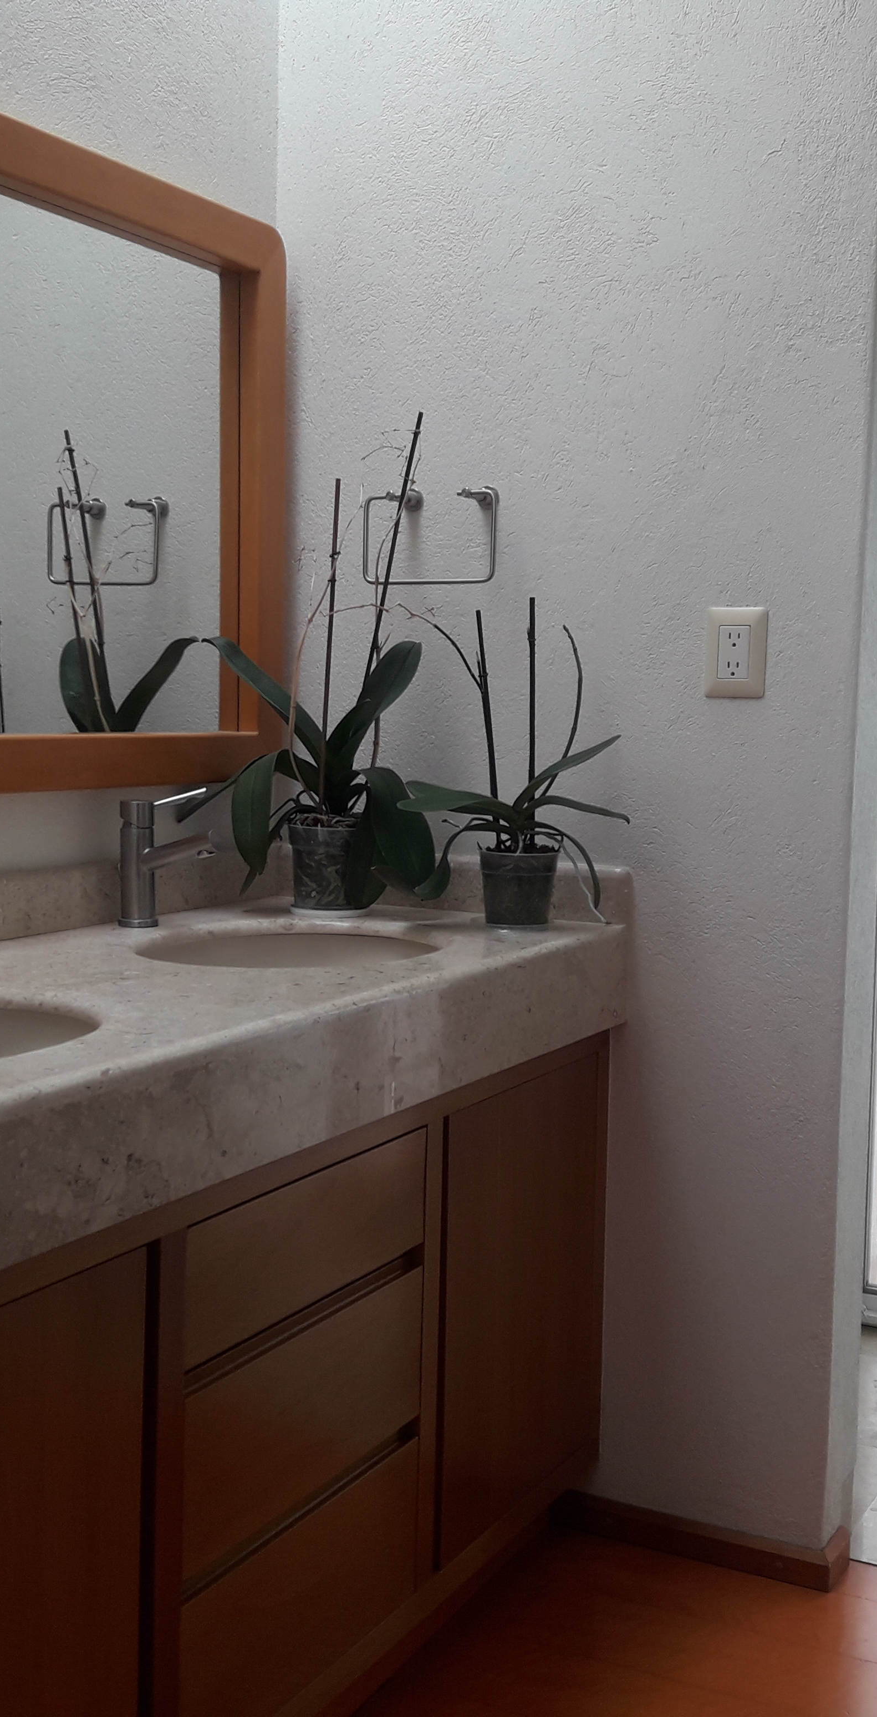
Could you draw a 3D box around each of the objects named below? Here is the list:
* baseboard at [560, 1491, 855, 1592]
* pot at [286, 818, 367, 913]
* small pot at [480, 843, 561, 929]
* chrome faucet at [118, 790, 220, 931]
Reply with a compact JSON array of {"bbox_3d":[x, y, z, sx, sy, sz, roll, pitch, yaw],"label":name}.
[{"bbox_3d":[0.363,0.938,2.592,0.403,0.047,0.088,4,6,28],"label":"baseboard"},{"bbox_3d":[-0.155,0.014,2.641,0.113,0.122,0.113,1,5,0],"label":"pot"},{"bbox_3d":[0.110,0.039,2.532,0.108,0.104,0.108,1,5,0],"label":"small pot"},{"bbox_3d":[-0.351,-0.001,2.412,0.150,0.184,0.052,4,6,28],"label":"chrome faucet"}]

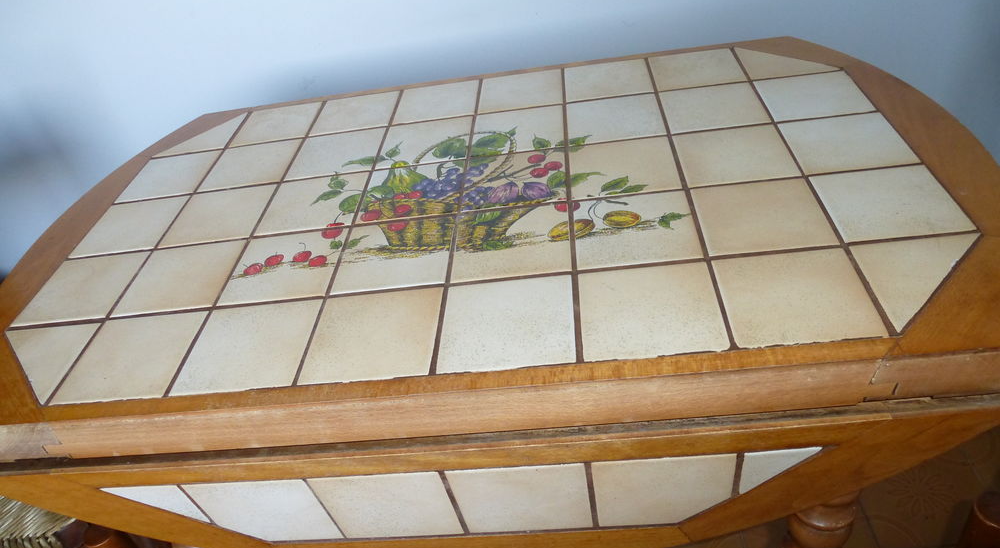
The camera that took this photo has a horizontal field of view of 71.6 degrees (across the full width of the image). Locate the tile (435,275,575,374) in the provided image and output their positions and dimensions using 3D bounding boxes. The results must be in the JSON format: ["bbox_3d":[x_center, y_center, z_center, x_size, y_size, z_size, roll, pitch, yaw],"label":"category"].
[{"bbox_3d":[0.007,0.040,0.539,0.101,0.008,0.098,-6,39,8],"label":"tile"}]

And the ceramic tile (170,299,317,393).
[{"bbox_3d":[-0.198,0.059,0.551,0.099,0.008,0.095,-6,38,8],"label":"ceramic tile"}]

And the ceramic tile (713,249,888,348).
[{"bbox_3d":[0.216,0.019,0.511,0.101,0.008,0.098,-6,39,8],"label":"ceramic tile"}]

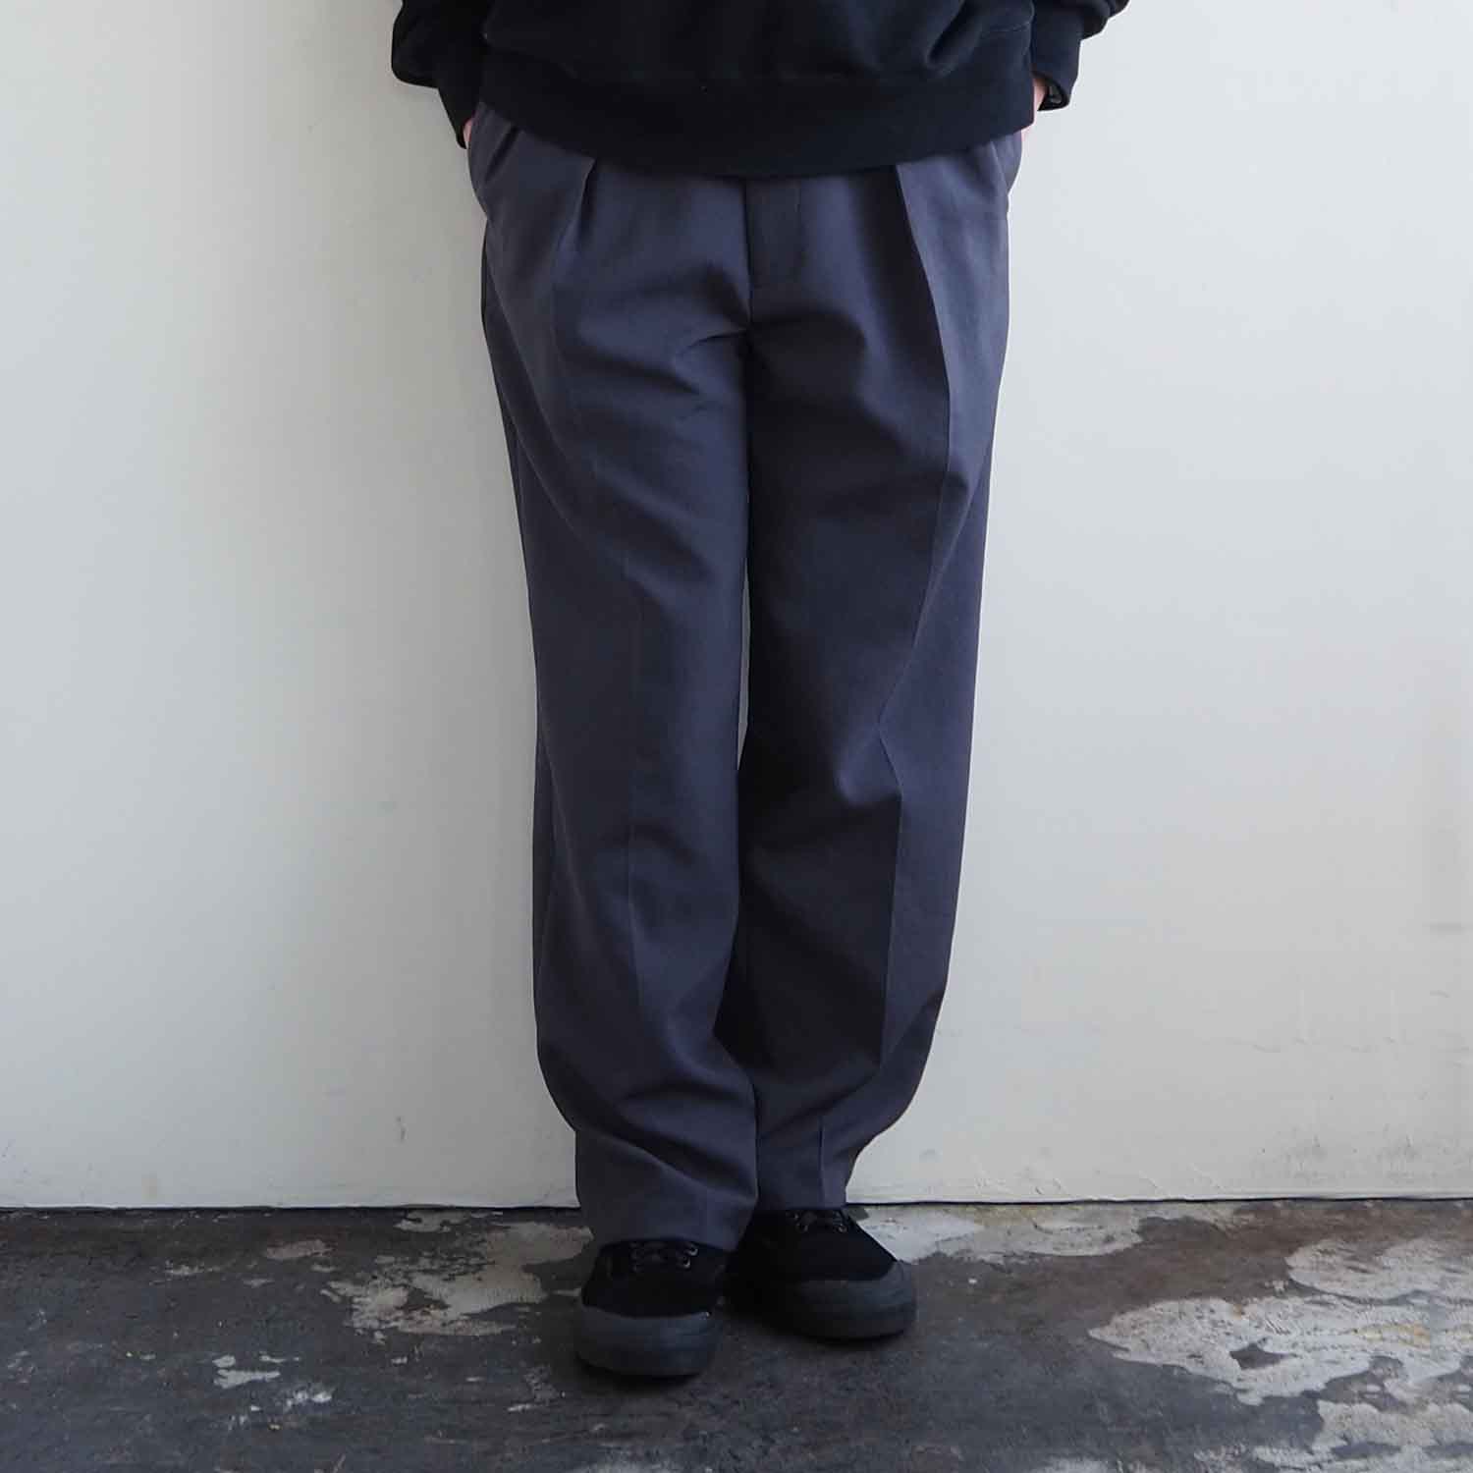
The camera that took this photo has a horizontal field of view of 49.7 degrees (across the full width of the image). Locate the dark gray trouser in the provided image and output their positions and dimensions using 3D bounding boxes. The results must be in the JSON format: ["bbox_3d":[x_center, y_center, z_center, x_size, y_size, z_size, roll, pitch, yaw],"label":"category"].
[{"bbox_3d":[0.010,-0.075,1.380,0.465,0.975,0.290,0,0,-3],"label":"dark gray trouser"}]

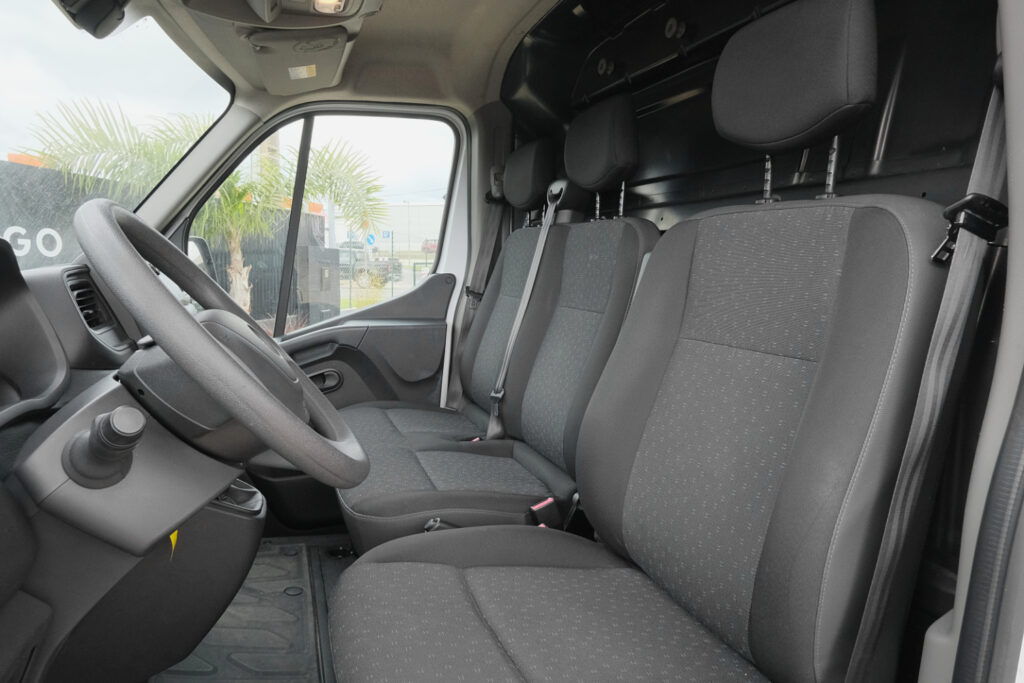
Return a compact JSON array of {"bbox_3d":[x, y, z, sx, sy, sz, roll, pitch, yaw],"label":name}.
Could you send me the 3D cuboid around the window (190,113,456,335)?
[{"bbox_3d":[-0.579,-0.374,2.107,0.840,0.710,0.060,-3,14,-21],"label":"window"}]

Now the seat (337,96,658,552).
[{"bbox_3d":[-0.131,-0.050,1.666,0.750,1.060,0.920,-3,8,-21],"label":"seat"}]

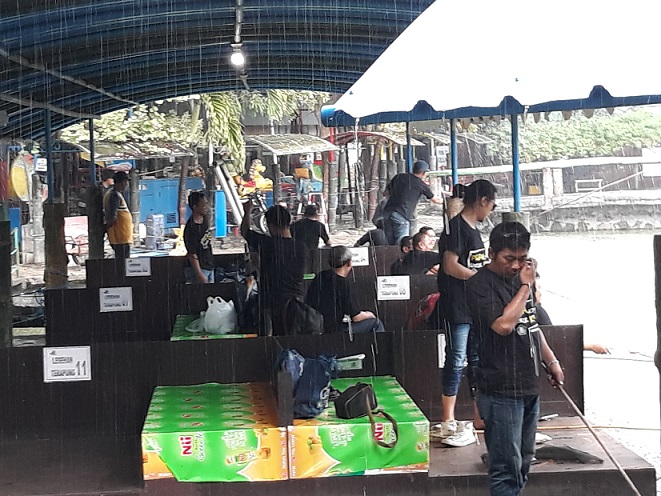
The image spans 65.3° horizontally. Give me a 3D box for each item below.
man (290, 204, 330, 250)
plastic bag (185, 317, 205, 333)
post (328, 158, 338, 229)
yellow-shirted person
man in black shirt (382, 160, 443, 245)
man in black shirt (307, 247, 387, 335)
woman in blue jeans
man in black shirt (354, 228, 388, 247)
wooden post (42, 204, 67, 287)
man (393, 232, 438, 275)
[{"bbox_3d":[-0.239,0.153,6.904,0.520,1.456,0.420,-2,9,-1],"label":"man"},{"bbox_3d":[-1.144,0.622,4.363,0.165,0.115,0.135,-2,9,-3],"label":"plastic bag"},{"bbox_3d":[0.064,-1.131,10.977,0.200,1.526,0.200,-2,9,-3],"label":"post"},{"bbox_3d":[-2.761,-0.168,6.748,0.340,1.650,0.480,1,7,19],"label":"yellow-shirted person"},{"bbox_3d":[1.131,-0.356,7.203,0.600,1.702,0.600,4,11,32],"label":"man in black shirt"},{"bbox_3d":[0.116,0.509,4.279,0.680,1.000,0.520,-5,8,-25],"label":"man in black shirt"},{"bbox_3d":[0.783,0.384,3.043,0.370,1.552,0.440,1,9,12],"label":"woman in blue jeans"},{"bbox_3d":[0.597,0.228,7.113,0.600,1.002,0.700,0,9,7],"label":"man in black shirt"},{"bbox_3d":[-2.542,0.270,4.819,0.210,1.386,0.210,-2,9,-3],"label":"wooden post"},{"bbox_3d":[0.973,0.298,5.704,0.620,0.920,0.500,-5,8,-25],"label":"man"}]

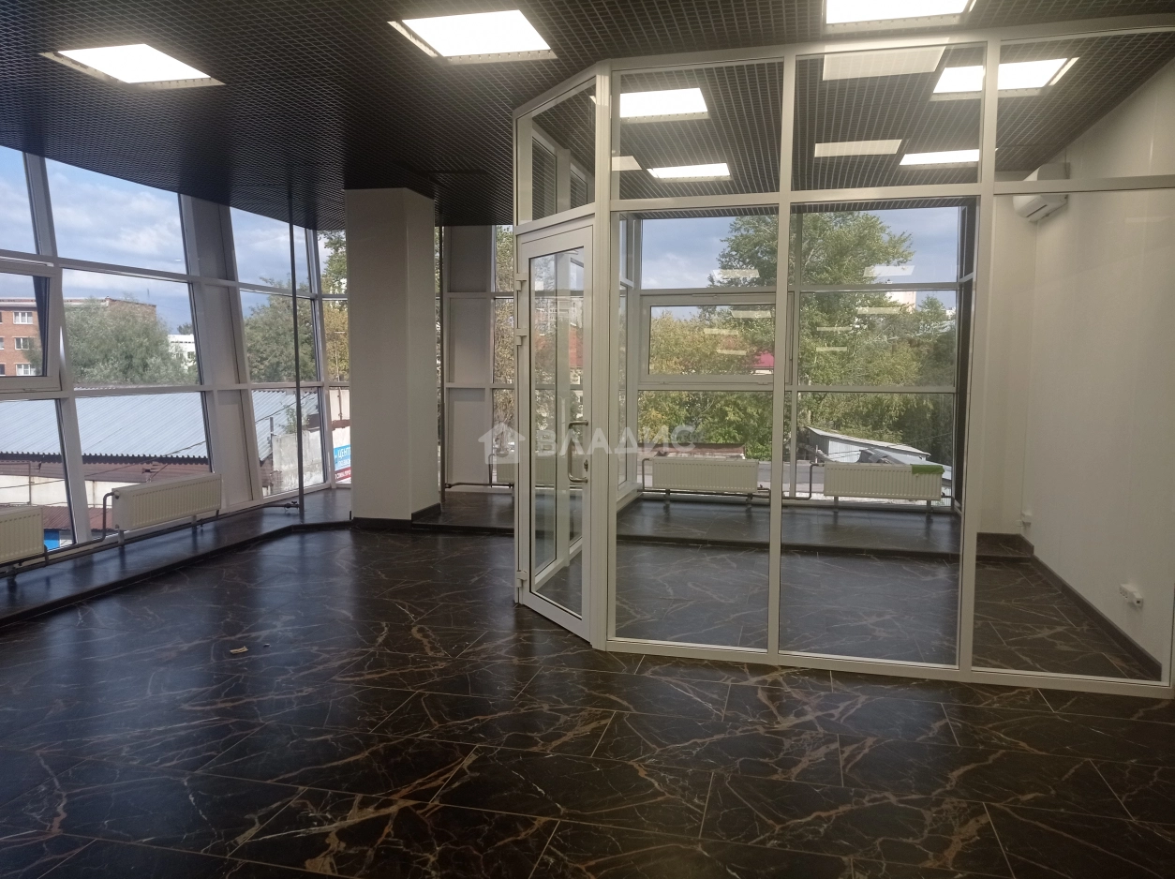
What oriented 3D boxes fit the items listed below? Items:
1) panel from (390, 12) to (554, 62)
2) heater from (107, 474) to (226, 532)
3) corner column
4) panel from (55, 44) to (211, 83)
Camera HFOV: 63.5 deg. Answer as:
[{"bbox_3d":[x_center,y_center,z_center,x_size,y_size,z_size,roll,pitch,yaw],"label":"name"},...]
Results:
[{"bbox_3d":[-0.488,-1.802,4.205,0.580,0.050,0.580,1,5,13],"label":"panel"},{"bbox_3d":[-3.198,0.467,7.292,0.120,0.305,1.080,2,5,15],"label":"heater"},{"bbox_3d":[-1.687,-0.701,8.308,0.550,2.843,0.570,1,5,13],"label":"corner column"},{"bbox_3d":[-2.208,-1.850,4.646,0.580,0.050,0.580,1,5,13],"label":"panel"}]

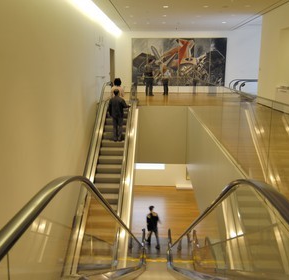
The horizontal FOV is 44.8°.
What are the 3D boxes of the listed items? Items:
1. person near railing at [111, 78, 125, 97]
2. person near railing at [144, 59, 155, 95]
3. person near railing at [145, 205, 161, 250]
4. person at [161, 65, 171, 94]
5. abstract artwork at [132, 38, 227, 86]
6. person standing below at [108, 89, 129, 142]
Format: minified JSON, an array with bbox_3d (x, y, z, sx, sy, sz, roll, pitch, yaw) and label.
[{"bbox_3d":[-0.991,-1.443,13.015,0.500,1.660,0.340,0,11,2],"label":"person near railing"},{"bbox_3d":[0.256,-3.217,18.277,0.520,1.840,0.380,10,15,41],"label":"person near railing"},{"bbox_3d":[0.337,3.482,13.914,0.560,1.770,0.550,-5,12,-23],"label":"person near railing"},{"bbox_3d":[1.127,-3.227,18.806,0.480,1.650,0.340,-2,12,-8],"label":"person"},{"bbox_3d":[2.005,-4.521,20.524,5.490,2.750,0.070,0,11,2],"label":"abstract artwork"},{"bbox_3d":[-0.894,-0.848,12.193,0.660,1.800,0.420,0,11,2],"label":"person standing below"}]

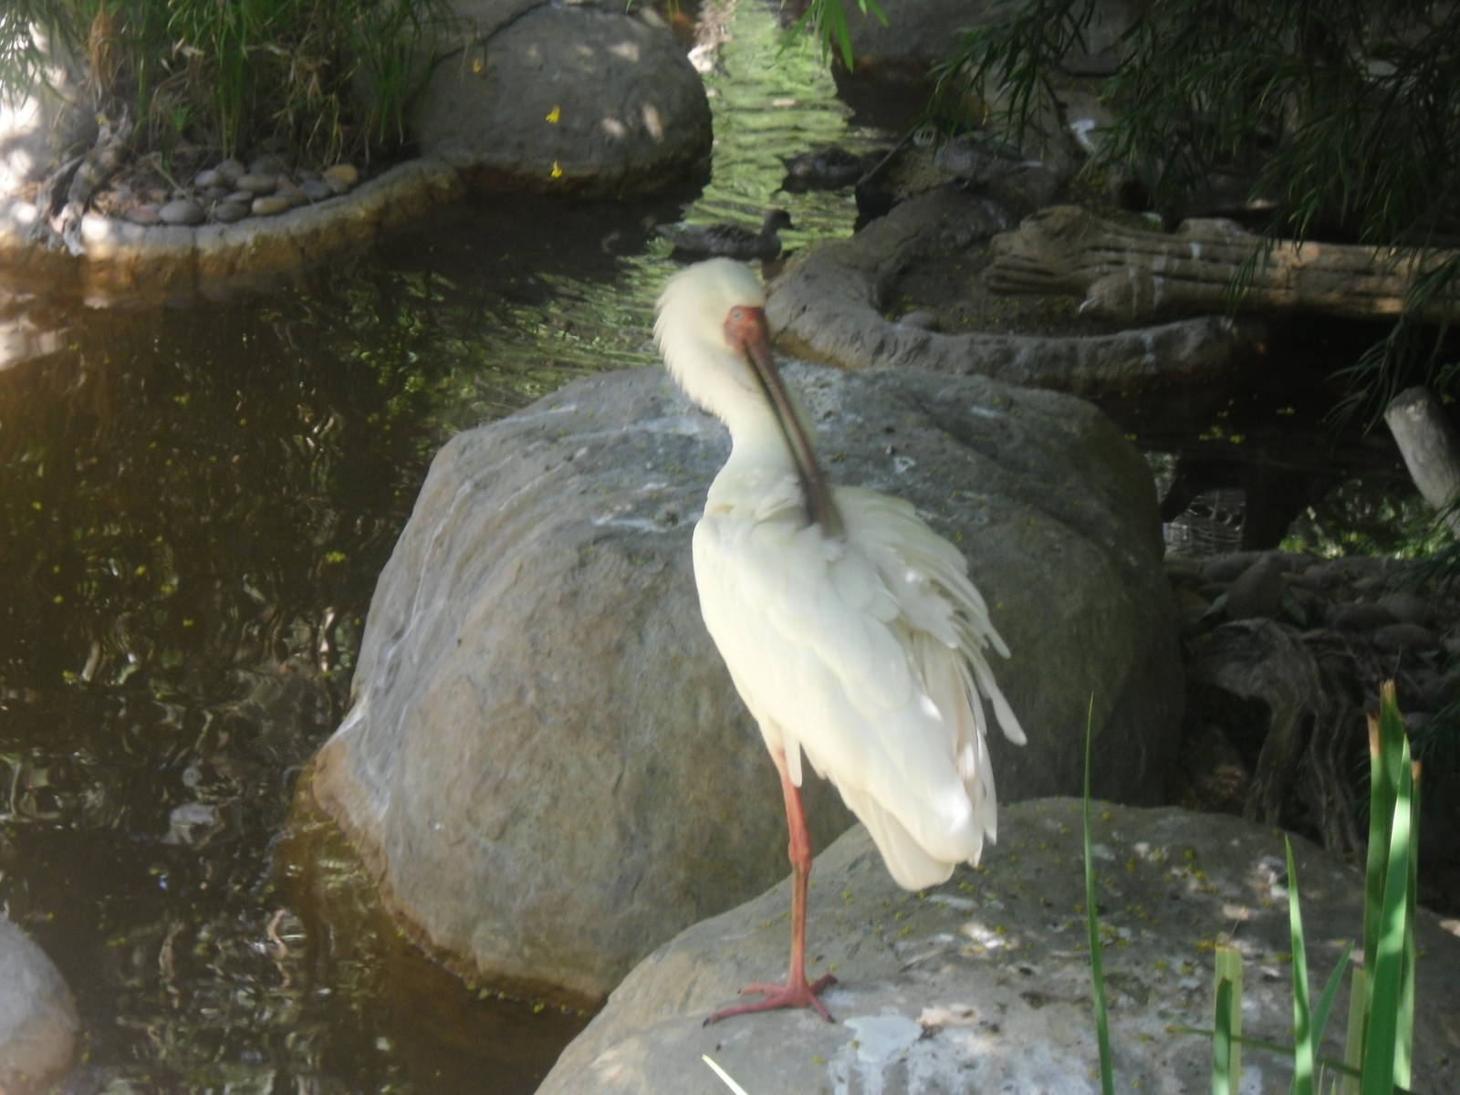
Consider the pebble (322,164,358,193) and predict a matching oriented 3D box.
[{"bbox_3d":[-1.074,-1.018,10.700,0.101,0.082,0.086,0,14,0],"label":"pebble"}]

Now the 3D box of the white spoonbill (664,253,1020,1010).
[{"bbox_3d":[0.103,0.081,3.627,0.340,0.715,0.240,-2,14,-10],"label":"white spoonbill"}]

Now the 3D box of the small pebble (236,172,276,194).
[{"bbox_3d":[-1.299,-0.999,10.650,0.110,0.059,0.093,0,14,0],"label":"small pebble"}]

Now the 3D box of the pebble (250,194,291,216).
[{"bbox_3d":[-1.230,-0.917,10.400,0.110,0.057,0.093,0,14,0],"label":"pebble"}]

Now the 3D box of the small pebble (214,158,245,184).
[{"bbox_3d":[-1.387,-1.041,10.800,0.092,0.086,0.078,0,14,0],"label":"small pebble"}]

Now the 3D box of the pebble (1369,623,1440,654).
[{"bbox_3d":[1.016,0.136,5.850,0.102,0.042,0.086,0,14,0],"label":"pebble"}]

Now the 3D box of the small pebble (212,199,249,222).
[{"bbox_3d":[-1.325,-0.892,10.300,0.097,0.060,0.082,0,14,0],"label":"small pebble"}]

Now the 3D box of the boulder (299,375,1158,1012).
[{"bbox_3d":[0.025,0.115,5.615,1.300,0.670,1.250,0,14,0],"label":"boulder"}]

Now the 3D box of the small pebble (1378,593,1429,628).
[{"bbox_3d":[1.040,0.099,6.000,0.092,0.057,0.078,0,14,0],"label":"small pebble"}]

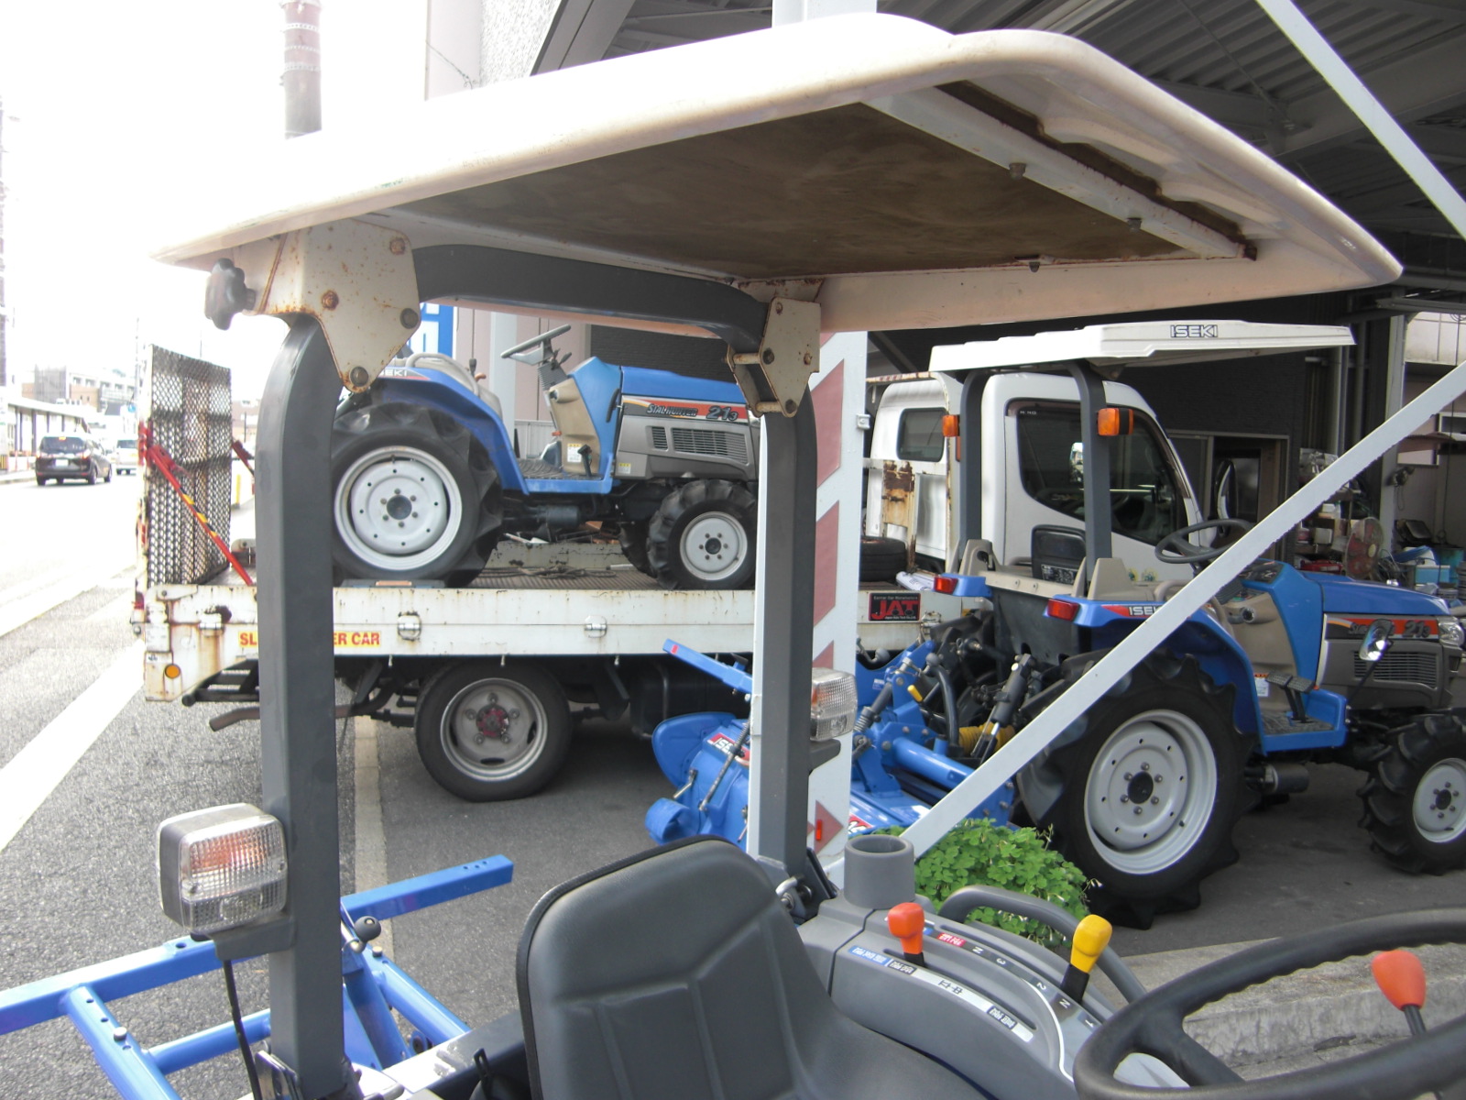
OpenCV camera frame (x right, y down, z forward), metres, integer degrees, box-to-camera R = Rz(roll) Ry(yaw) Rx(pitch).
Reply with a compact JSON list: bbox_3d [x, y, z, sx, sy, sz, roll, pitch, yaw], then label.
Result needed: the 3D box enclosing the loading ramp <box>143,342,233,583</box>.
[{"bbox_3d":[-2.573,-0.353,5.634,0.100,1.086,1.700,2,5,-13],"label":"loading ramp"}]

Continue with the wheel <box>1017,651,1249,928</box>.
[{"bbox_3d":[1.375,0.807,4.077,0.930,0.930,0.240,0,5,-22],"label":"wheel"}]

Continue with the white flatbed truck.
[{"bbox_3d":[-0.137,0.045,6.265,5.095,2.060,1.800,1,5,-13],"label":"white flatbed truck"}]

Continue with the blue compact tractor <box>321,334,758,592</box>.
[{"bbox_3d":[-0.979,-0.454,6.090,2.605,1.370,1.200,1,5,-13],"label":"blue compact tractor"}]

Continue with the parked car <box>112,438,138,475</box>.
[{"bbox_3d":[-26.300,-4.140,52.600,1.500,1.600,3.600,0,5,-19],"label":"parked car"}]

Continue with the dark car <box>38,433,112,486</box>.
[{"bbox_3d":[-23.300,-3.160,42.100,1.700,1.600,4.350,0,5,-19],"label":"dark car"}]

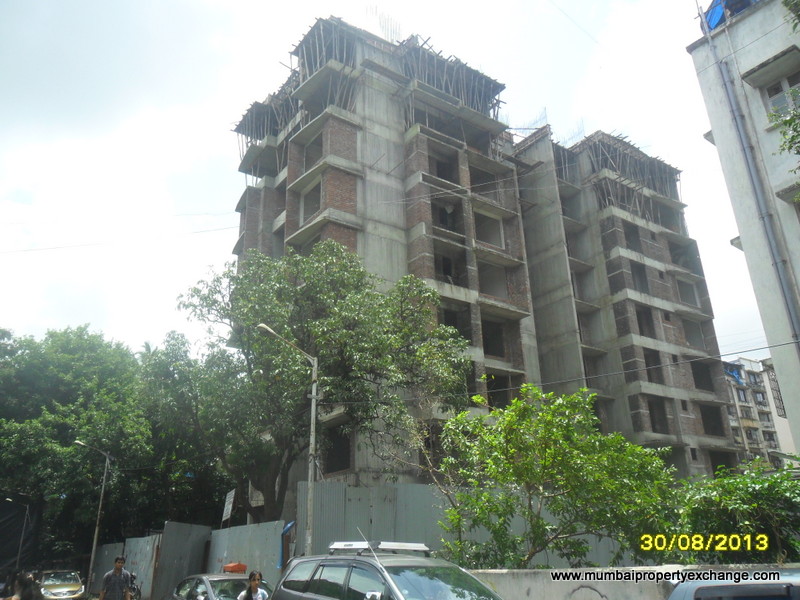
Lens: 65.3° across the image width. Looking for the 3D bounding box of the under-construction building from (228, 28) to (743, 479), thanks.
[{"bbox_3d":[5.640,2.049,38.813,31.800,28.400,12.600,14,-27,-34],"label":"under-construction building"}]

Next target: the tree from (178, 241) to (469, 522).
[{"bbox_3d":[-2.594,3.623,21.009,10.300,12.600,9.000,1,-22,-7],"label":"tree"}]

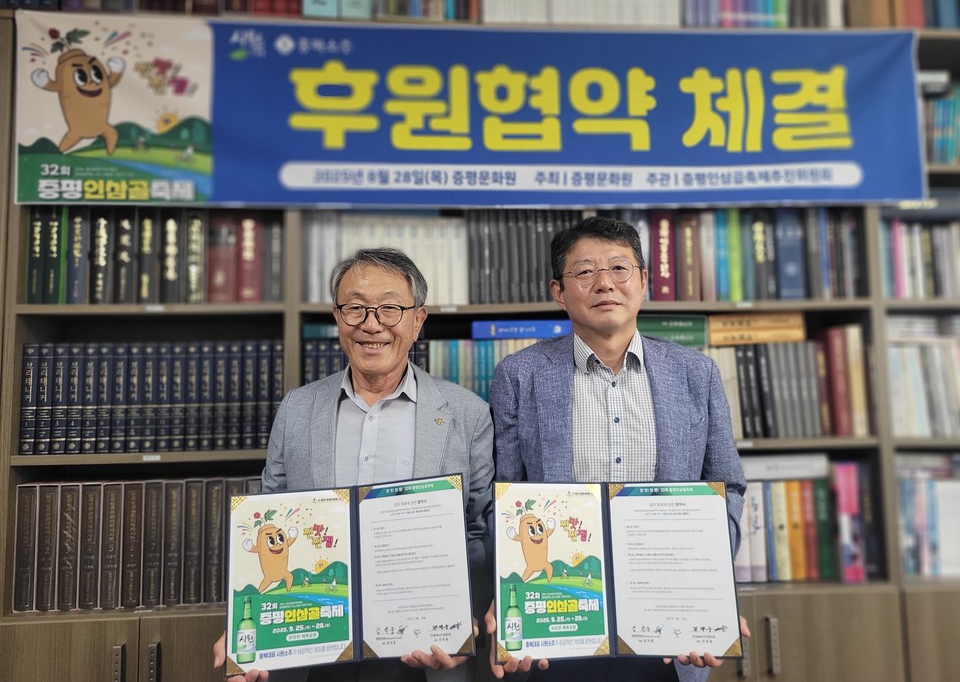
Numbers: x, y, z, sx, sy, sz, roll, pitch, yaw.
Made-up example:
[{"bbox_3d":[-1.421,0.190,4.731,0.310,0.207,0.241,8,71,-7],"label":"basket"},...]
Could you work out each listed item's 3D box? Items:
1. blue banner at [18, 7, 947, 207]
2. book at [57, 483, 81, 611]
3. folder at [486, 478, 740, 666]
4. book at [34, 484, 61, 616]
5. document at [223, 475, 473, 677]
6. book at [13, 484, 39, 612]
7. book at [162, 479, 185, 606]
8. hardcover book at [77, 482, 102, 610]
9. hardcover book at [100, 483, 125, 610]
[{"bbox_3d":[0.028,-0.629,1.983,2.505,0.515,0.020,-1,-5,-4],"label":"blue banner"},{"bbox_3d":[-1.063,0.538,1.965,0.053,0.318,0.230,-1,-5,-4],"label":"book"},{"bbox_3d":[0.243,0.413,1.313,0.443,0.306,0.050,2,-16,-8],"label":"folder"},{"bbox_3d":[-1.116,0.538,1.961,0.053,0.319,0.230,-1,-5,-4],"label":"book"},{"bbox_3d":[-0.231,0.416,1.298,0.437,0.306,0.055,-7,-18,5],"label":"document"},{"bbox_3d":[-1.169,0.539,1.957,0.052,0.319,0.230,-1,-5,-4],"label":"book"},{"bbox_3d":[-0.803,0.535,1.984,0.051,0.318,0.230,-1,-5,-4],"label":"book"},{"bbox_3d":[-1.011,0.537,1.969,0.052,0.318,0.230,-1,-5,-4],"label":"hardcover book"},{"bbox_3d":[-0.959,0.536,1.973,0.053,0.318,0.230,-1,-5,-4],"label":"hardcover book"}]

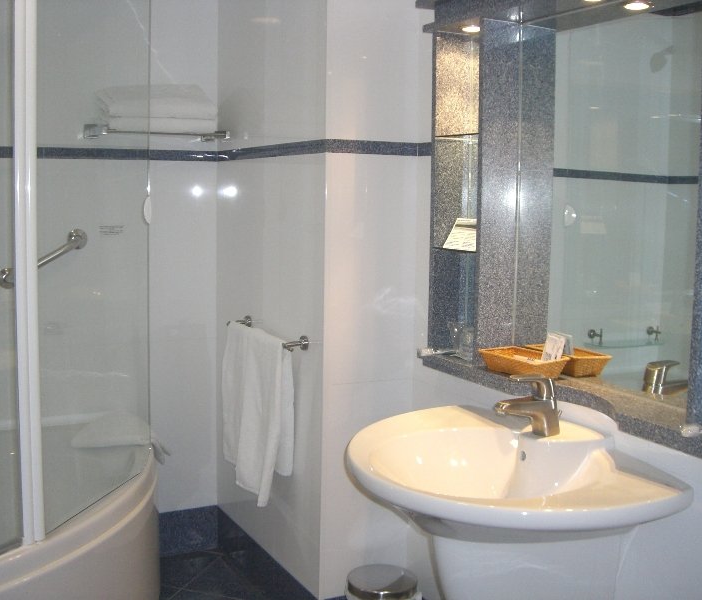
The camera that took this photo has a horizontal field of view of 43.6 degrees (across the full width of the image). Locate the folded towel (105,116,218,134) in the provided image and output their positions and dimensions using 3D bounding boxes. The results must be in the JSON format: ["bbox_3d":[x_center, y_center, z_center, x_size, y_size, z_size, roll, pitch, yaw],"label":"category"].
[{"bbox_3d":[-0.681,-0.602,3.064,0.371,0.049,0.202,-3,7,-28],"label":"folded towel"}]

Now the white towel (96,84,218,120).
[{"bbox_3d":[-0.681,-0.680,3.054,0.374,0.111,0.202,-3,7,-28],"label":"white towel"}]

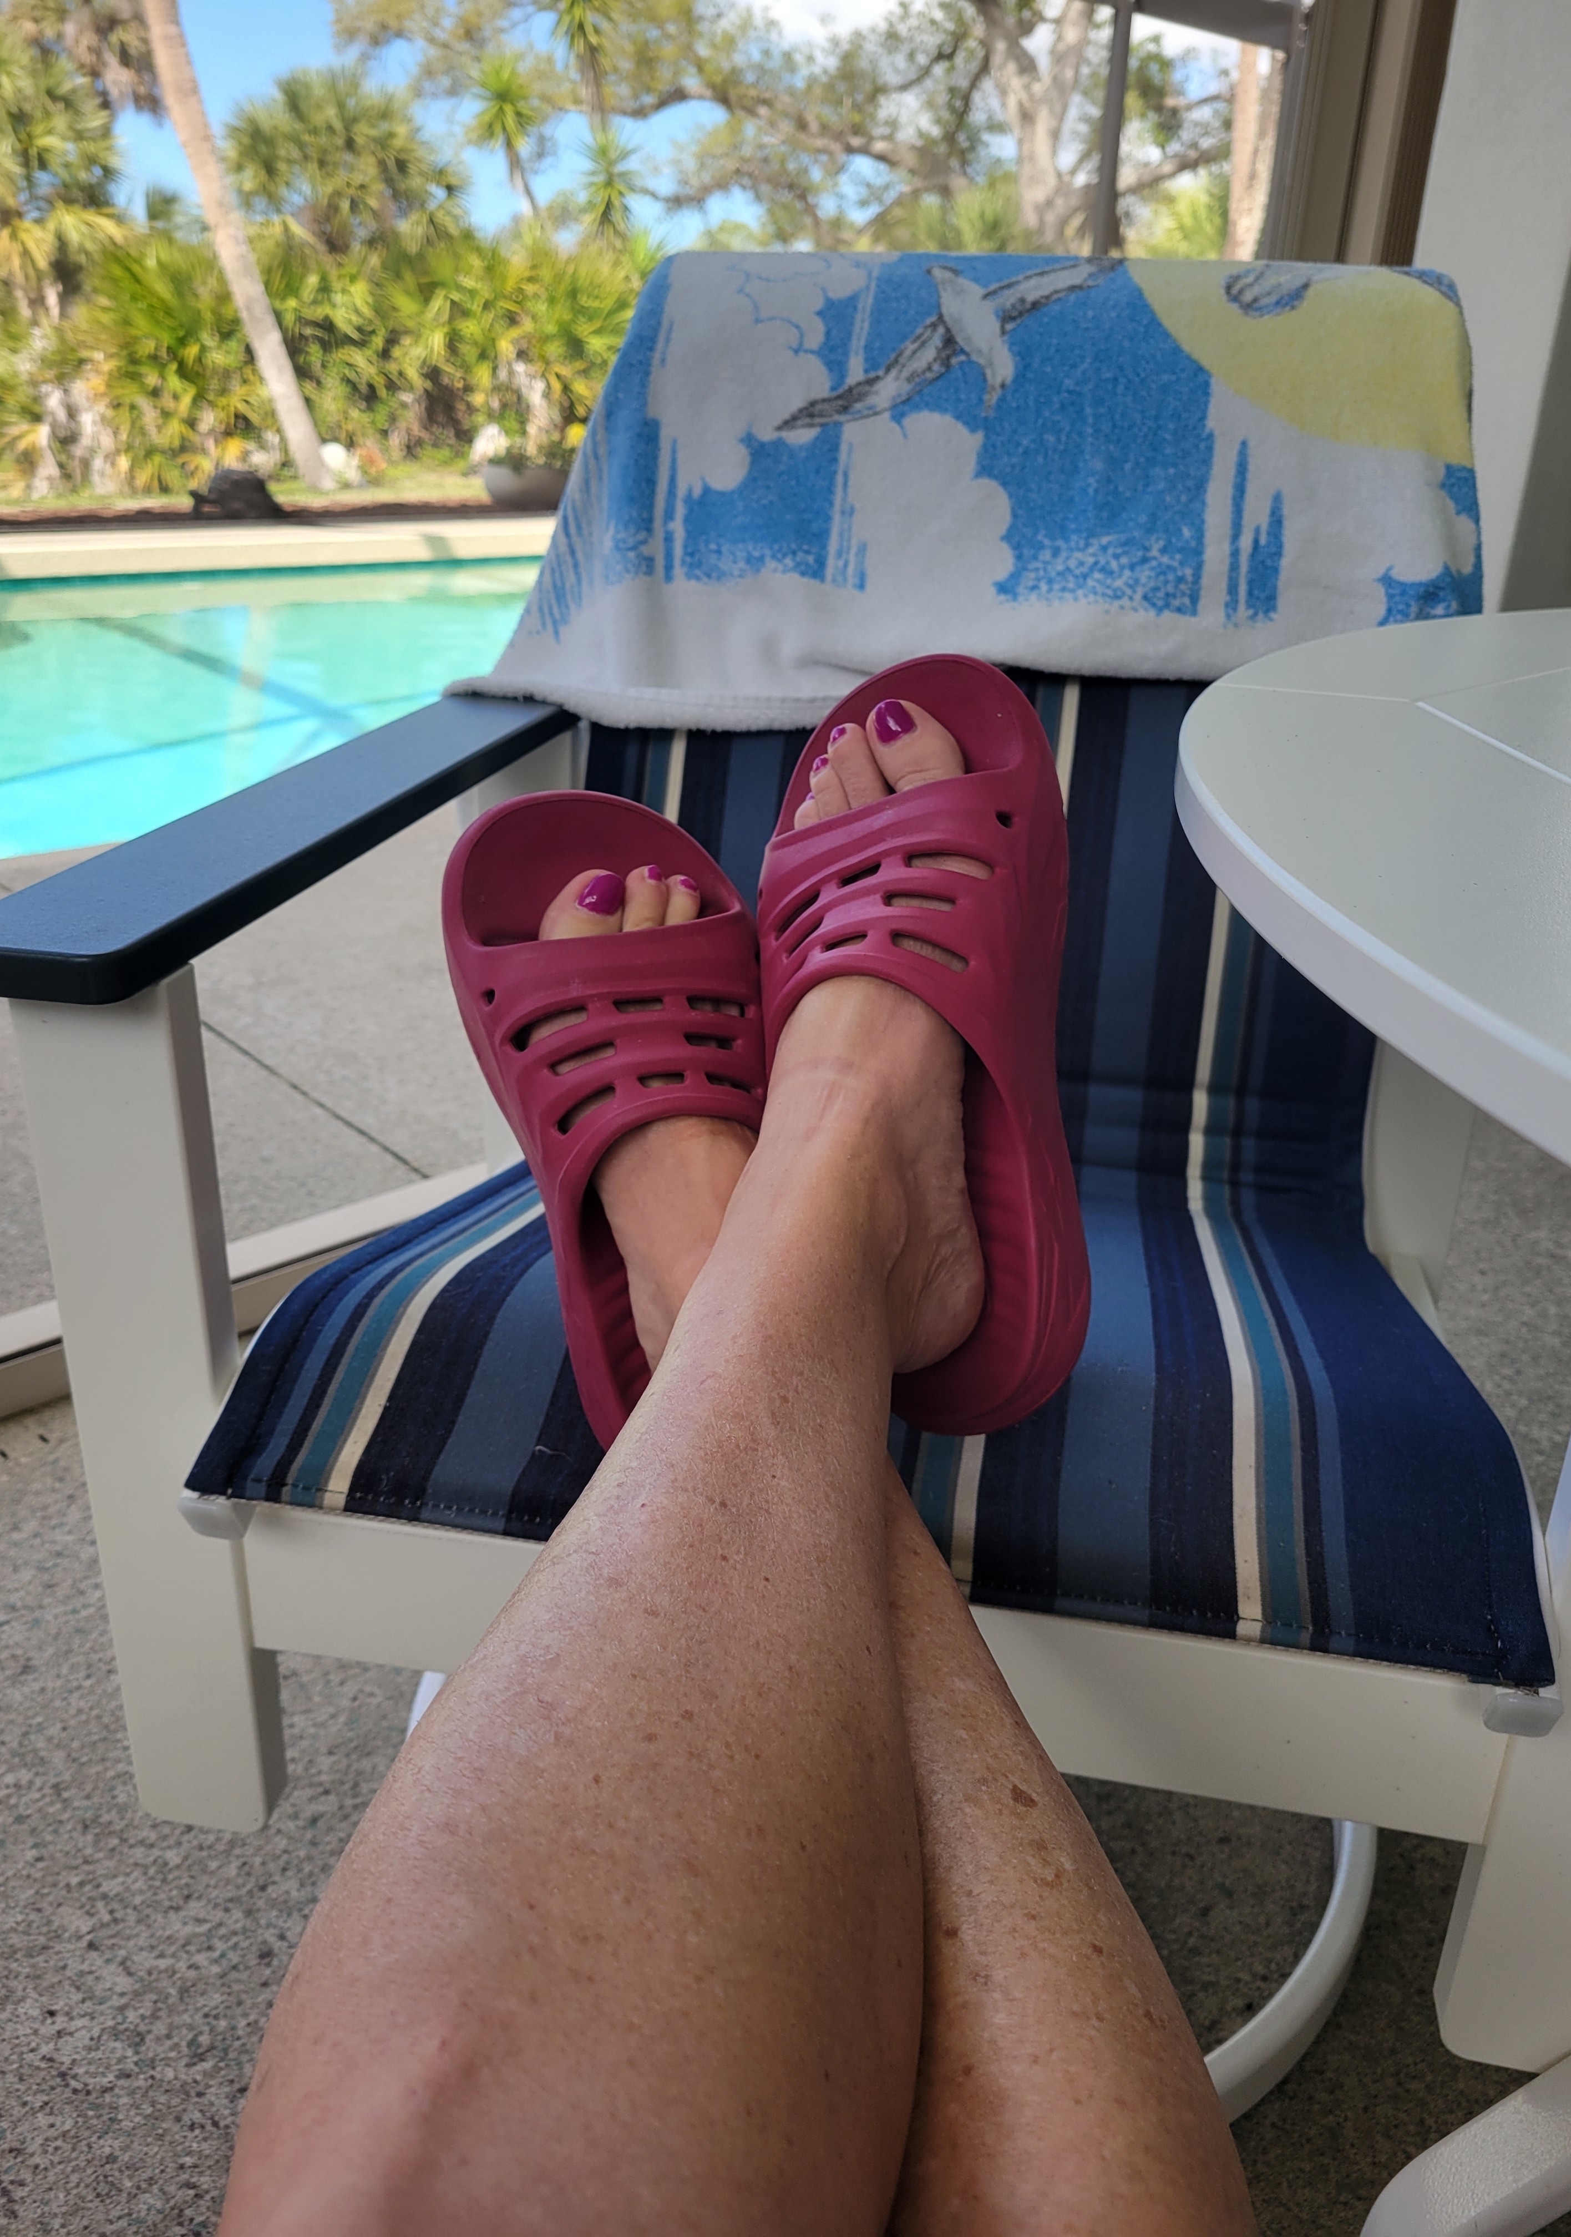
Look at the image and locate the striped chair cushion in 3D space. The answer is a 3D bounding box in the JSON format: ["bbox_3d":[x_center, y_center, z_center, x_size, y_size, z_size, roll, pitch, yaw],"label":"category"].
[{"bbox_3d":[0.086,-0.171,0.876,0.515,0.520,0.741,5,25,9],"label":"striped chair cushion"}]

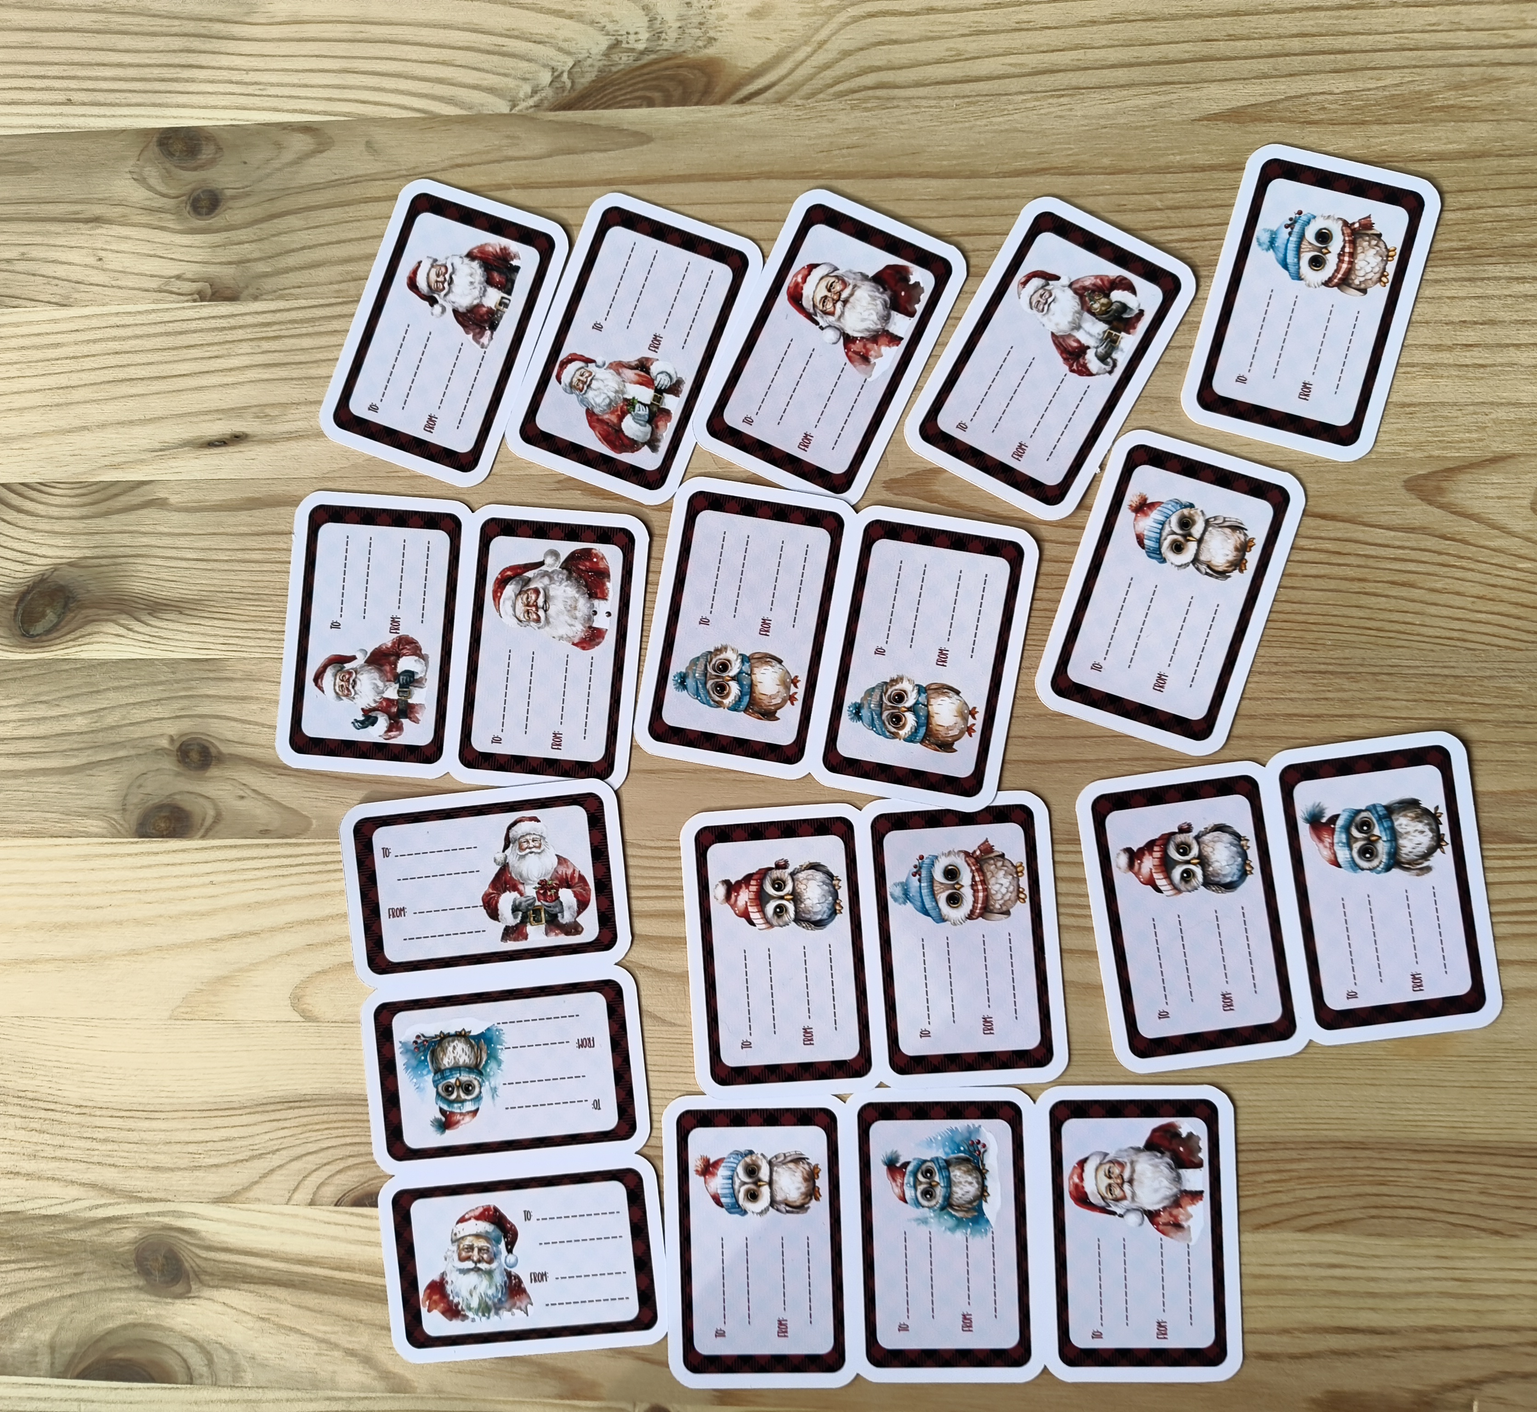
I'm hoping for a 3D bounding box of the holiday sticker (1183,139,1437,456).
[{"bbox_3d":[0.142,-0.106,0.341,0.051,0.001,0.077,16,90,5],"label":"holiday sticker"}]

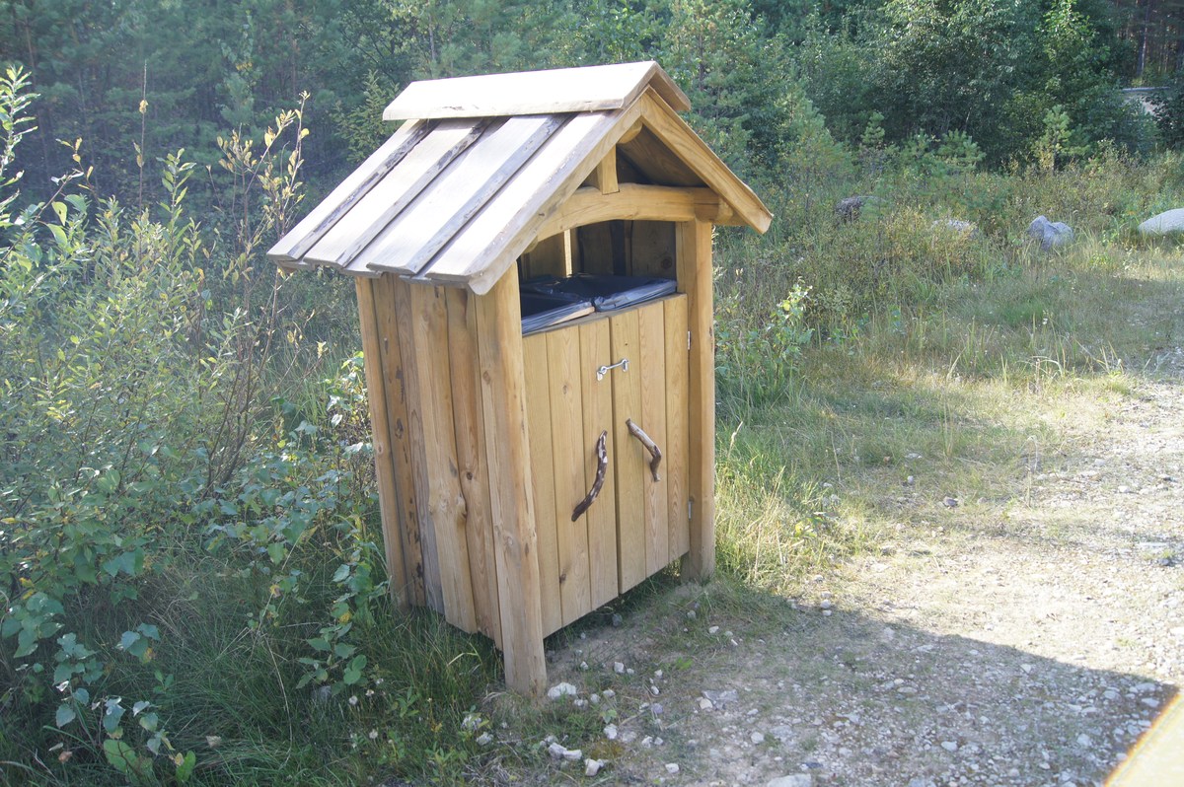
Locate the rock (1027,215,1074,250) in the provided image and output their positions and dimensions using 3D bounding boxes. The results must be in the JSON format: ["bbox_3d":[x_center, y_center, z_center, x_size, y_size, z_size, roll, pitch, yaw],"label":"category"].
[{"bbox_3d":[5.166,-1.796,10.000,0.500,0.400,0.450,6,19,26],"label":"rock"}]

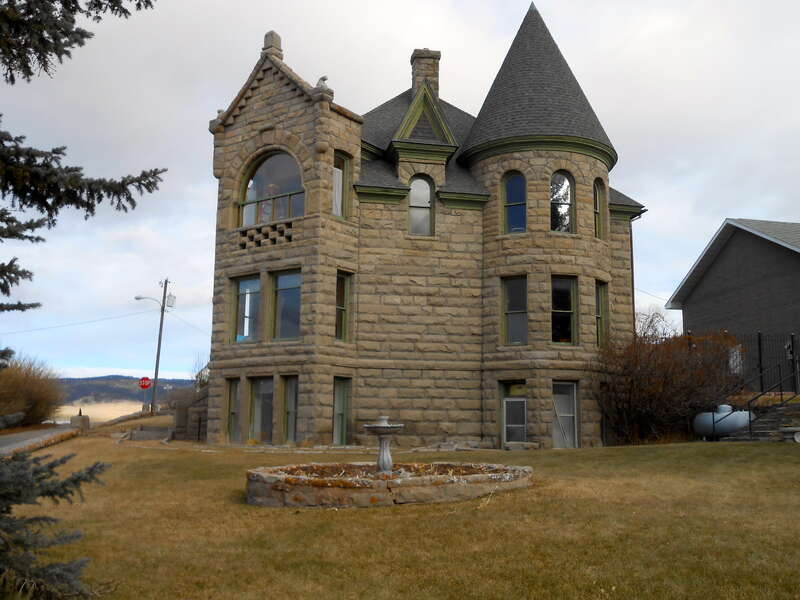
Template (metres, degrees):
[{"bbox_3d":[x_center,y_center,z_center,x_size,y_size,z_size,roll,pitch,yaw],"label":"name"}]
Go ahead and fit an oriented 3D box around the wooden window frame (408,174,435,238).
[{"bbox_3d":[0.741,-3.253,27.069,0.930,2.079,0.200,2,-9,-11],"label":"wooden window frame"}]

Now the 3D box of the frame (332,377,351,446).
[{"bbox_3d":[-1.798,3.421,24.158,0.160,2.070,0.920,-6,-11,38],"label":"frame"}]

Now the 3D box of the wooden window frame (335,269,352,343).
[{"bbox_3d":[-1.788,0.214,24.863,0.160,2.238,0.920,-6,-11,38],"label":"wooden window frame"}]

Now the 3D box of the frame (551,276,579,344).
[{"bbox_3d":[5.314,0.308,25.463,0.950,2.276,0.160,3,-9,-11],"label":"frame"}]

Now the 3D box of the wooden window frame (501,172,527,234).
[{"bbox_3d":[3.849,-3.289,26.522,0.880,2.108,0.200,-5,-10,32],"label":"wooden window frame"}]

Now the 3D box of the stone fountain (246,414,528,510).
[{"bbox_3d":[-0.188,2.597,13.075,4.750,1.300,4.750,1,-9,0],"label":"stone fountain"}]

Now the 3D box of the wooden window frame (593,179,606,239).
[{"bbox_3d":[6.790,-3.142,27.082,0.200,2.096,0.880,-6,-11,35],"label":"wooden window frame"}]

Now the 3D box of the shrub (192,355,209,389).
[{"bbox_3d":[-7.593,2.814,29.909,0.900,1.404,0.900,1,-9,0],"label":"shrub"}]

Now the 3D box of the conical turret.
[{"bbox_3d":[4.977,-7.858,28.965,5.690,6.649,5.690,1,-9,0],"label":"conical turret"}]

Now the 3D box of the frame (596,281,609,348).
[{"bbox_3d":[6.759,0.423,26.524,0.200,2.300,0.920,-6,-11,35],"label":"frame"}]

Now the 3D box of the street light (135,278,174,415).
[{"bbox_3d":[-14.996,2.840,48.000,2.300,8.350,0.700,1,-9,0],"label":"street light"}]

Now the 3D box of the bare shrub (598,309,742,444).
[{"bbox_3d":[9.532,2.762,28.000,4.800,4.400,3.600,1,-9,0],"label":"bare shrub"}]

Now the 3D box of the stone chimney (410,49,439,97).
[{"bbox_3d":[1.080,-9.373,32.645,1.080,2.113,1.000,3,-9,-11],"label":"stone chimney"}]

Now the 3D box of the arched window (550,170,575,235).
[{"bbox_3d":[5.470,-3.295,26.236,0.880,2.103,0.200,2,-9,-12],"label":"arched window"}]

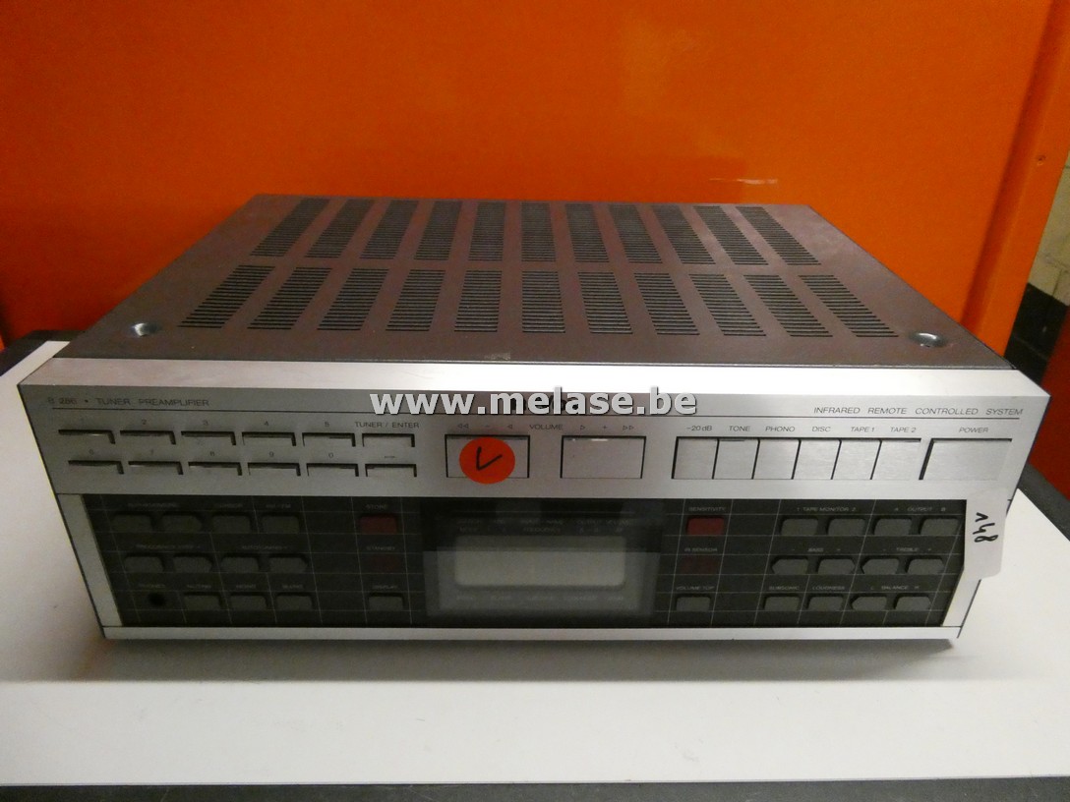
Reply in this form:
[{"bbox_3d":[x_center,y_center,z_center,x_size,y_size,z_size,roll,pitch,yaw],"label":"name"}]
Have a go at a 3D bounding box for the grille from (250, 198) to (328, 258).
[{"bbox_3d":[-0.174,-0.127,0.535,0.023,0.003,0.144,1,29,-1],"label":"grille"}]

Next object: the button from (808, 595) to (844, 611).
[{"bbox_3d":[0.149,0.103,0.382,0.017,0.009,0.004,1,30,-1],"label":"button"}]

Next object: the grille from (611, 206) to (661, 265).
[{"bbox_3d":[0.071,-0.122,0.537,0.022,0.002,0.142,1,29,-1],"label":"grille"}]

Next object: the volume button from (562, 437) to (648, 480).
[{"bbox_3d":[0.031,0.026,0.342,0.037,0.022,0.004,1,28,-1],"label":"volume button"}]

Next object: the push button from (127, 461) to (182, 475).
[{"bbox_3d":[-0.173,0.031,0.339,0.023,0.007,0.004,1,29,-1],"label":"push button"}]

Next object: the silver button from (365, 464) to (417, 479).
[{"bbox_3d":[-0.066,0.032,0.341,0.022,0.007,0.004,1,29,-1],"label":"silver button"}]

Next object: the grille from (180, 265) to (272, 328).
[{"bbox_3d":[-0.170,-0.059,0.416,0.022,0.003,0.092,1,30,-1],"label":"grille"}]

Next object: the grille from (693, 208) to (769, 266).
[{"bbox_3d":[0.139,-0.121,0.536,0.022,0.003,0.138,1,30,-1],"label":"grille"}]

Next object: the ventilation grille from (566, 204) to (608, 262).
[{"bbox_3d":[0.036,-0.122,0.535,0.022,0.003,0.141,1,30,-1],"label":"ventilation grille"}]

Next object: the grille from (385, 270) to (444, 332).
[{"bbox_3d":[-0.065,-0.056,0.414,0.021,0.002,0.091,1,29,-1],"label":"grille"}]

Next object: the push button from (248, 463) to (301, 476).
[{"bbox_3d":[-0.120,0.031,0.343,0.023,0.007,0.005,1,30,-1],"label":"push button"}]

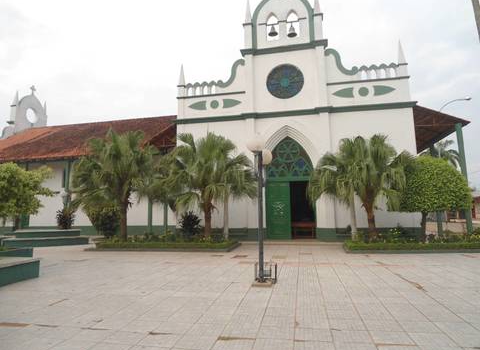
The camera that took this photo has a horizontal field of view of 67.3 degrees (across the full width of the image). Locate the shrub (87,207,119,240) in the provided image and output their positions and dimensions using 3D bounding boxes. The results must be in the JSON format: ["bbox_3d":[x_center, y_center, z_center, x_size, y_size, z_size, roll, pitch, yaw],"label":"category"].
[{"bbox_3d":[-7.573,2.607,20.000,1.750,1.800,1.700,-2,-6,13],"label":"shrub"}]

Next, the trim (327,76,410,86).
[{"bbox_3d":[6.513,-4.795,18.392,4.050,0.130,0.180,-2,-6,10],"label":"trim"}]

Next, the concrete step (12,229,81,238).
[{"bbox_3d":[-11.385,3.485,21.473,3.900,0.380,1.300,1,-6,-16],"label":"concrete step"}]

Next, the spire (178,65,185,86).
[{"bbox_3d":[-3.228,-5.592,20.204,0.360,1.220,0.360,-2,-6,10],"label":"spire"}]

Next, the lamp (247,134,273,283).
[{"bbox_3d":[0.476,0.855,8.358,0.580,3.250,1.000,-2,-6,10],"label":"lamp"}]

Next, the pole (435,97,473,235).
[{"bbox_3d":[15.101,-0.740,25.270,2.200,9.530,0.300,-2,-6,13],"label":"pole"}]

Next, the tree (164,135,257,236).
[{"bbox_3d":[-1.373,0.763,17.191,3.800,5.190,3.500,-2,-6,10],"label":"tree"}]

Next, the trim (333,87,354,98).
[{"bbox_3d":[5.538,-4.416,19.309,1.090,0.550,0.080,-2,-6,13],"label":"trim"}]

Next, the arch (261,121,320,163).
[{"bbox_3d":[2.690,-1.672,18.832,2.900,2.100,0.400,-2,-6,10],"label":"arch"}]

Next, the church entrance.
[{"bbox_3d":[2.735,0.676,19.653,2.600,5.600,0.400,-2,-6,13],"label":"church entrance"}]

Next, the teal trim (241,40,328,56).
[{"bbox_3d":[2.460,-7.074,20.241,4.818,0.420,0.500,-2,-6,13],"label":"teal trim"}]

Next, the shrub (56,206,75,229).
[{"bbox_3d":[-10.407,2.535,21.500,0.950,1.400,0.950,-2,-6,10],"label":"shrub"}]

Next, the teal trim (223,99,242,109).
[{"bbox_3d":[-0.424,-4.081,20.661,1.110,0.514,0.080,-2,-6,13],"label":"teal trim"}]

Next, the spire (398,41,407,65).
[{"bbox_3d":[8.506,-6.409,18.975,0.300,1.170,0.300,-2,-6,13],"label":"spire"}]

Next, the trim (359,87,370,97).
[{"bbox_3d":[6.566,-4.382,19.066,0.536,0.508,0.080,-2,-6,13],"label":"trim"}]

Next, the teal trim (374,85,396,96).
[{"bbox_3d":[7.565,-4.386,18.835,1.086,0.535,0.080,-2,-6,13],"label":"teal trim"}]

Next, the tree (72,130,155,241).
[{"bbox_3d":[-6.265,0.739,17.731,3.600,5.560,3.400,-2,-6,10],"label":"tree"}]

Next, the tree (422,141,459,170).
[{"bbox_3d":[19.653,0.684,34.560,4.000,8.310,4.000,-2,-6,10],"label":"tree"}]

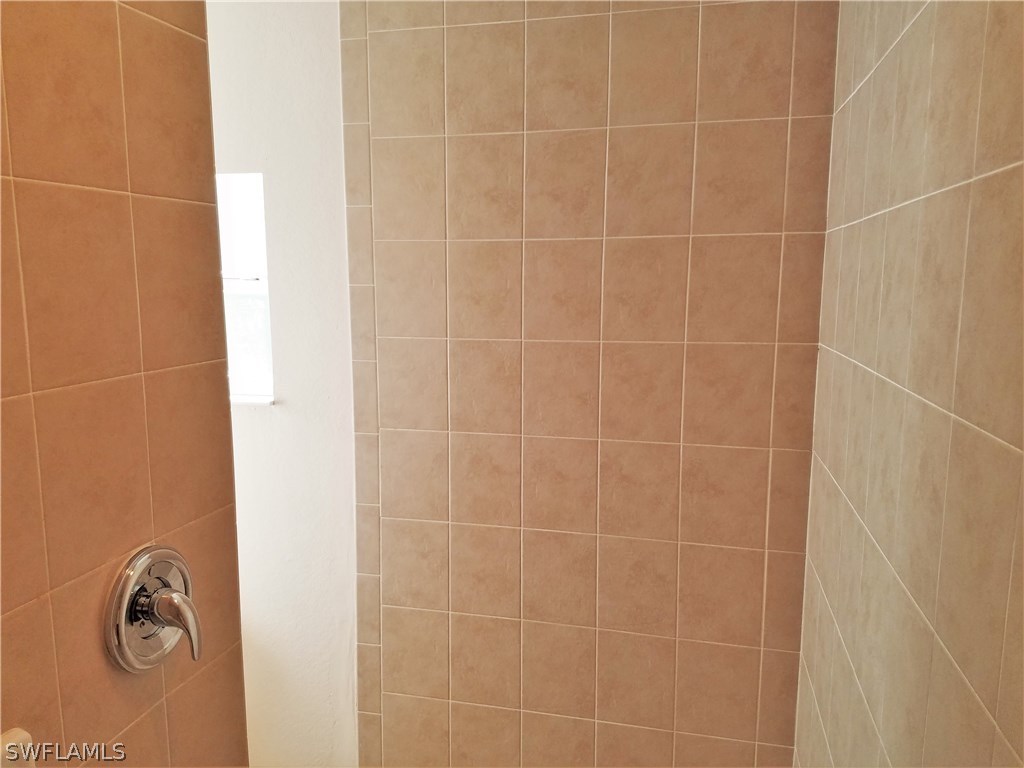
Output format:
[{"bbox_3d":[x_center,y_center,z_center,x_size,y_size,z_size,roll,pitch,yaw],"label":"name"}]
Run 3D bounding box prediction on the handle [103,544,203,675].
[{"bbox_3d":[-0.501,0.335,1.129,0.080,0.178,0.178,2,8,12],"label":"handle"}]

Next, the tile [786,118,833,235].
[{"bbox_3d":[0.669,-0.470,1.737,0.092,0.250,0.010,2,8,14],"label":"tile"}]

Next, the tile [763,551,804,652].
[{"bbox_3d":[0.670,0.535,1.892,0.093,0.251,0.010,2,8,13],"label":"tile"}]

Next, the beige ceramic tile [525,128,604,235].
[{"bbox_3d":[0.130,-0.483,1.873,0.200,0.250,0.010,2,9,14],"label":"beige ceramic tile"}]

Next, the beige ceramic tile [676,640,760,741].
[{"bbox_3d":[0.526,0.783,1.967,0.201,0.252,0.009,2,8,14],"label":"beige ceramic tile"}]

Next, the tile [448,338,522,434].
[{"bbox_3d":[-0.067,0.009,2.006,0.201,0.252,0.009,2,8,14],"label":"tile"}]

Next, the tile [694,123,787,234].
[{"bbox_3d":[0.526,-0.474,1.773,0.200,0.250,0.010,2,8,14],"label":"tile"}]

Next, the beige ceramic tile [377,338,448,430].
[{"bbox_3d":[-0.260,0.002,2.044,0.200,0.250,0.010,2,9,14],"label":"beige ceramic tile"}]

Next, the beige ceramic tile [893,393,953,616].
[{"bbox_3d":[0.514,0.149,0.956,0.010,0.250,0.192,2,8,13],"label":"beige ceramic tile"}]

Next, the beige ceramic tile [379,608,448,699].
[{"bbox_3d":[-0.268,0.754,2.156,0.200,0.250,0.010,2,9,14],"label":"beige ceramic tile"}]

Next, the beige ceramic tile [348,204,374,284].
[{"bbox_3d":[-0.399,-0.364,2.041,0.074,0.201,0.009,2,8,14],"label":"beige ceramic tile"}]

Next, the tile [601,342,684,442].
[{"bbox_3d":[0.323,0.021,1.909,0.201,0.252,0.009,2,8,14],"label":"tile"}]

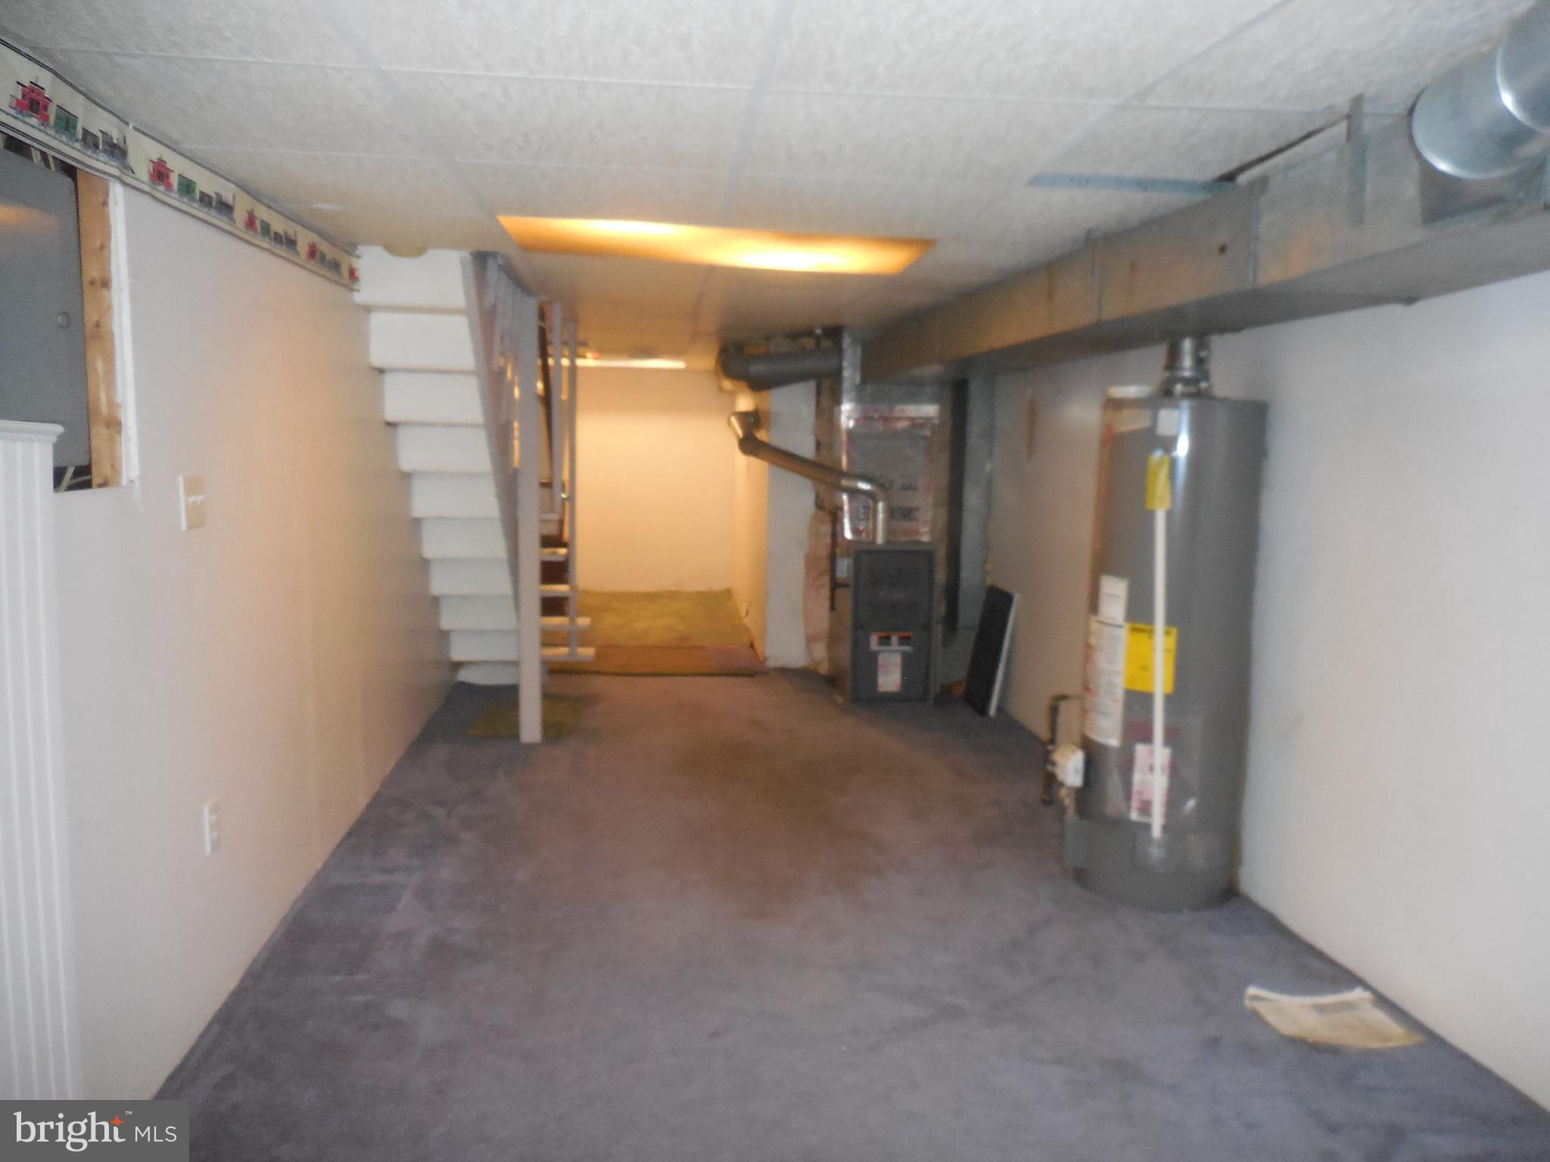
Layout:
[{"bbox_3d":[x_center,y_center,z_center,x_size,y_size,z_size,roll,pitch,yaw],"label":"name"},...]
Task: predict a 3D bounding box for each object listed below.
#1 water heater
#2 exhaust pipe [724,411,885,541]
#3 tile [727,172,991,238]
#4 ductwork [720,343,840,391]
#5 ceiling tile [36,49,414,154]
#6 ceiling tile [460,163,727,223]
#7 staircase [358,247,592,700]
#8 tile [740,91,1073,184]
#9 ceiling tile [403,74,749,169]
[{"bbox_3d":[1.167,0.114,3.344,0.510,1.620,0.480,0,7,-6],"label":"water heater"},{"bbox_3d":[0.173,-0.524,5.675,0.840,0.670,0.170,0,7,-6],"label":"exhaust pipe"},{"bbox_3d":[0.194,-0.926,2.761,0.610,0.025,0.600,0,7,-6],"label":"tile"},{"bbox_3d":[0.025,-1.112,5.840,0.670,0.230,0.220,0,7,-6],"label":"ductwork"},{"bbox_3d":[-0.921,-0.861,2.032,0.560,0.025,0.600,0,7,-6],"label":"ceiling tile"},{"bbox_3d":[-0.410,-0.929,2.684,0.600,0.025,0.600,0,7,-6],"label":"ceiling tile"},{"bbox_3d":[-1.192,-0.253,4.708,0.660,1.930,2.450,0,7,-6],"label":"staircase"},{"bbox_3d":[0.253,-0.851,2.153,0.610,0.025,0.600,0,7,-6],"label":"tile"},{"bbox_3d":[-0.352,-0.856,2.091,0.600,0.025,0.600,0,7,-6],"label":"ceiling tile"}]

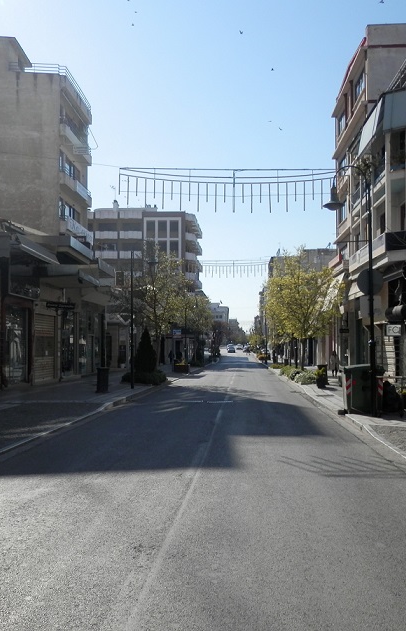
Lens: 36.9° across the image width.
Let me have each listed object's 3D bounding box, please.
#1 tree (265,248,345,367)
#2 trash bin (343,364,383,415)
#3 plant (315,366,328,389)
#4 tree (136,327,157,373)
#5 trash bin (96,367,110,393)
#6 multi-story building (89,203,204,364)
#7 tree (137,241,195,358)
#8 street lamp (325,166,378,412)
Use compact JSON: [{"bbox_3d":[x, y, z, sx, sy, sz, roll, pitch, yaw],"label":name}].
[{"bbox_3d":[5.456,-0.190,33.000,4.200,7.100,4.200,0,-3,4],"label":"tree"},{"bbox_3d":[3.951,1.837,15.300,1.020,1.220,1.200,0,-3,4],"label":"trash bin"},{"bbox_3d":[4.717,2.468,24.200,0.520,0.850,0.520,0,-3,4],"label":"plant"},{"bbox_3d":[-2.881,1.810,31.000,1.080,2.500,1.080,0,-3,4],"label":"tree"},{"bbox_3d":[-3.568,2.313,21.800,0.460,0.930,0.460,0,-3,4],"label":"trash bin"},{"bbox_3d":[-9.455,-4.553,99.252,16.000,22.500,15.000,0,-3,4],"label":"multi-story building"},{"bbox_3d":[-2.248,-0.438,35.500,3.700,7.800,3.700,0,-3,4],"label":"tree"},{"bbox_3d":[3.458,-0.633,14.250,1.270,6.000,0.450,0,-3,4],"label":"street lamp"}]

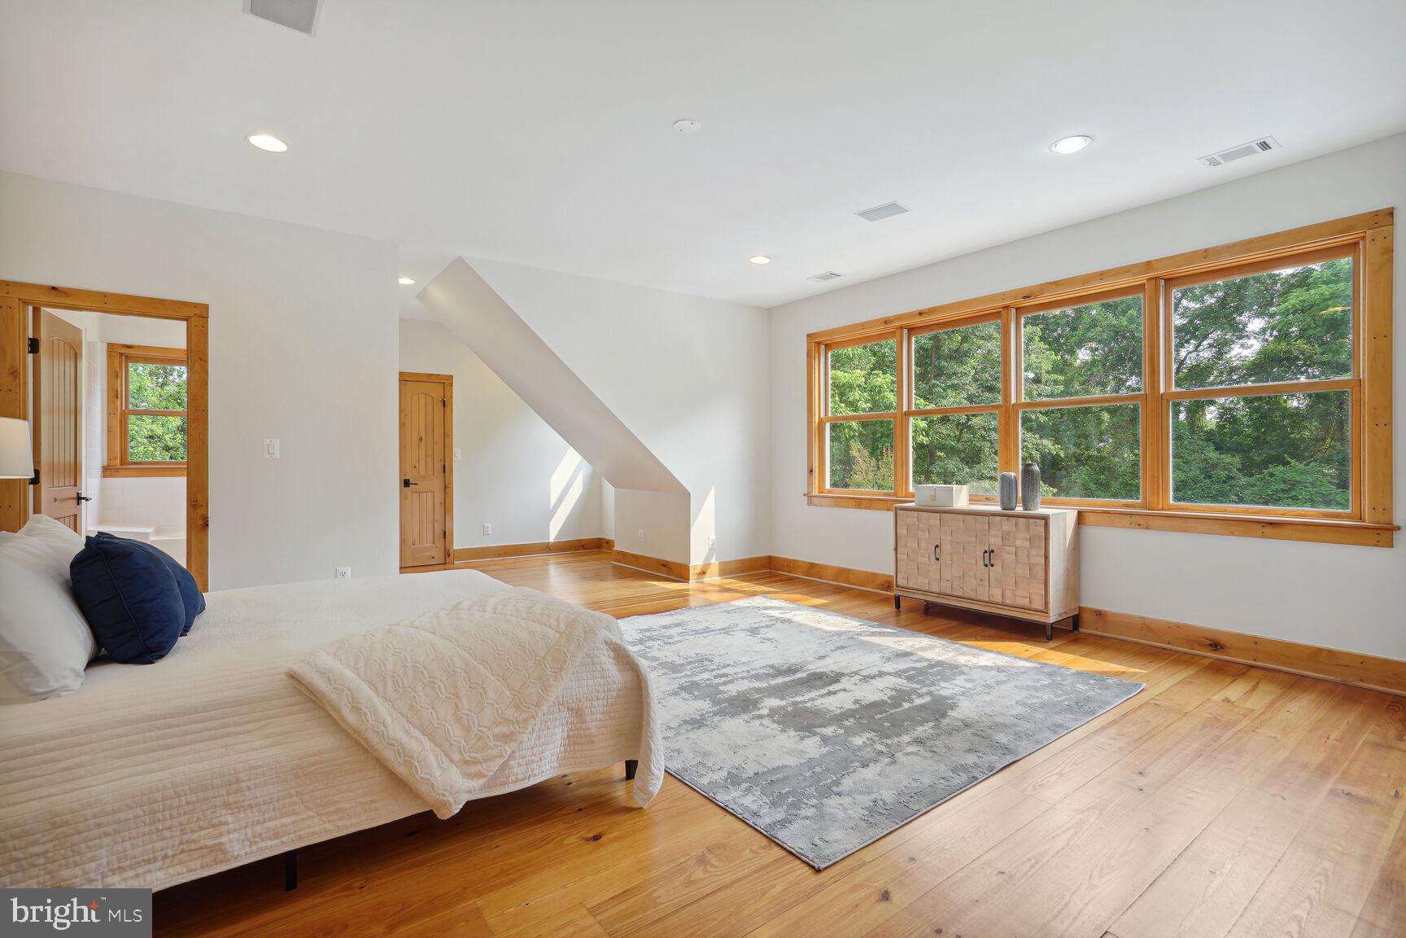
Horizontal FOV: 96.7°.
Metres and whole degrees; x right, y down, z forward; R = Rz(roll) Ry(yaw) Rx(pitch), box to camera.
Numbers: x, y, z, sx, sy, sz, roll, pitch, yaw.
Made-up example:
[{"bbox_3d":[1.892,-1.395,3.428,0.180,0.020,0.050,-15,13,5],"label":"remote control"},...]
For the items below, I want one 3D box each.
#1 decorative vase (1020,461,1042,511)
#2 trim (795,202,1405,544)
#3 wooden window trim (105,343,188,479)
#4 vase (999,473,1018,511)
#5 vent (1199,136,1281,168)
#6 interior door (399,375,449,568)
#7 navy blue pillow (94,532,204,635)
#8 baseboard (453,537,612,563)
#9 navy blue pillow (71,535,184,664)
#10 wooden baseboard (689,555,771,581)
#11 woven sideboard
[{"bbox_3d":[2.252,0.127,4.288,0.127,0.325,0.127,-1,1,-36],"label":"decorative vase"},{"bbox_3d":[2.223,-0.455,4.657,0.090,1.690,3.970,-1,1,-36],"label":"trim"},{"bbox_3d":[-5.296,-0.558,6.195,0.900,1.272,0.100,-1,1,-36],"label":"wooden window trim"},{"bbox_3d":[2.139,0.163,4.368,0.118,0.250,0.118,-1,1,-36],"label":"vase"},{"bbox_3d":[2.808,-1.650,3.273,0.200,0.020,0.290,-1,1,-36],"label":"vent"},{"bbox_3d":[-3.167,0.043,7.031,0.500,2.090,0.060,-1,1,-36],"label":"interior door"},{"bbox_3d":[-2.123,0.434,2.417,0.190,0.410,0.430,-38,22,-30],"label":"navy blue pillow"},{"bbox_3d":[-2.131,0.990,7.791,1.900,0.160,0.030,-1,1,-36],"label":"baseboard"},{"bbox_3d":[-1.909,0.423,2.090,0.210,0.410,0.430,-29,17,-32],"label":"navy blue pillow"},{"bbox_3d":[0.300,0.998,6.334,1.050,0.165,0.030,-1,1,-36],"label":"wooden baseboard"},{"bbox_3d":[2.015,0.690,4.542,0.395,0.806,1.175,-1,1,-36],"label":"woven sideboard"}]

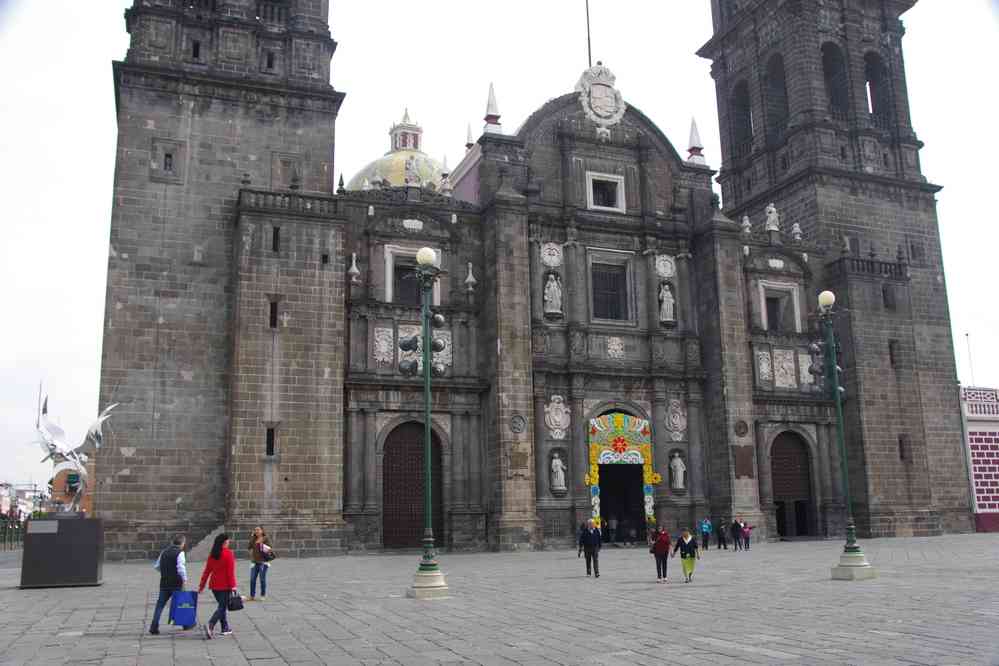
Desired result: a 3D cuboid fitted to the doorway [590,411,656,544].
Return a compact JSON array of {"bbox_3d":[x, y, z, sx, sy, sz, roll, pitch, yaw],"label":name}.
[{"bbox_3d":[7.848,9.450,62.281,4.790,8.676,1.200,4,-12,-23],"label":"doorway"}]

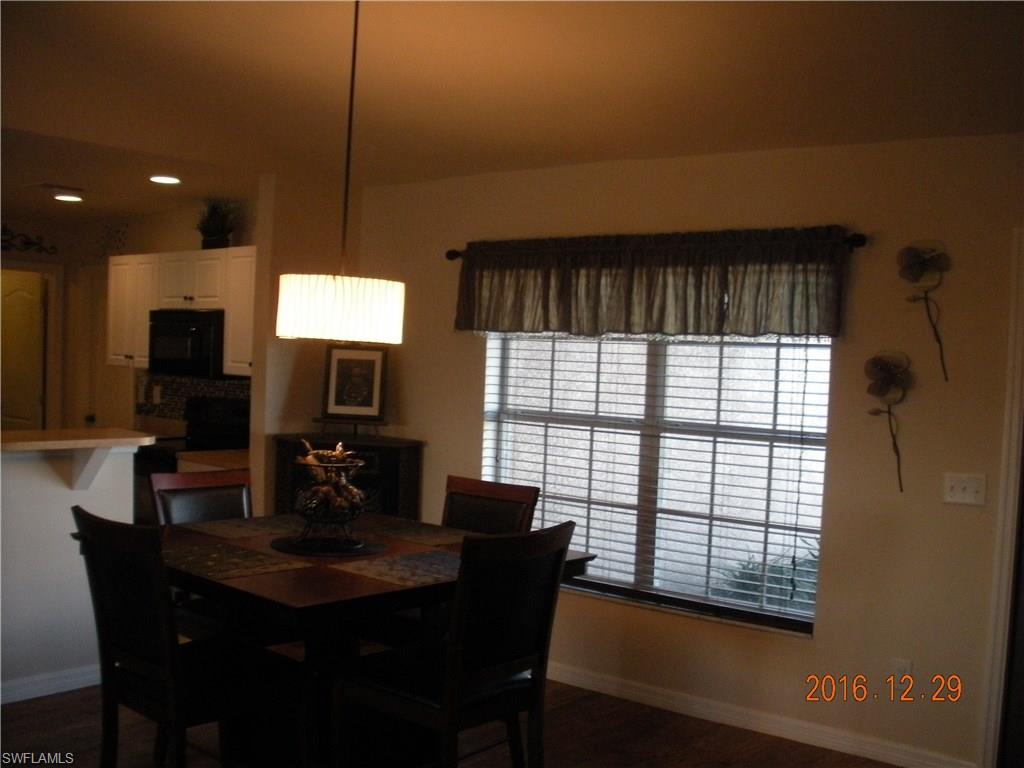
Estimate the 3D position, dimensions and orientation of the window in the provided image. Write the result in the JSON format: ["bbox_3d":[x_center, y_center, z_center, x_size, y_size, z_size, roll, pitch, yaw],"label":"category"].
[{"bbox_3d":[0.583,0.294,4.729,1.776,1.409,0.100,3,1,37],"label":"window"}]

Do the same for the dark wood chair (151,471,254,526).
[{"bbox_3d":[-1.068,0.872,3.965,0.560,1.030,0.480,3,1,42],"label":"dark wood chair"}]

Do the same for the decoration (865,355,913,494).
[{"bbox_3d":[1.454,0.150,3.998,0.177,0.542,0.070,3,1,37],"label":"decoration"}]

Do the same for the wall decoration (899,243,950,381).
[{"bbox_3d":[1.561,-0.277,3.925,0.199,0.538,0.070,3,1,37],"label":"wall decoration"}]

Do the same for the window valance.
[{"bbox_3d":[0.551,-0.445,4.653,1.981,0.440,0.110,3,1,37],"label":"window valance"}]

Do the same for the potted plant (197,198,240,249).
[{"bbox_3d":[-1.840,-0.998,6.495,0.270,0.340,0.270,3,1,37],"label":"potted plant"}]

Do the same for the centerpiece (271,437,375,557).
[{"bbox_3d":[-0.566,0.349,3.242,0.330,0.330,0.330,2,1,0],"label":"centerpiece"}]

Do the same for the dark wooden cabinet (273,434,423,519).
[{"bbox_3d":[-0.877,0.835,5.558,0.780,1.086,0.470,2,1,-8],"label":"dark wooden cabinet"}]

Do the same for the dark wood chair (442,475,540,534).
[{"bbox_3d":[-0.272,0.910,4.106,0.480,1.030,0.560,3,1,42],"label":"dark wood chair"}]

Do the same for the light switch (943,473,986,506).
[{"bbox_3d":[1.682,0.393,3.854,0.160,0.116,0.020,3,1,37],"label":"light switch"}]

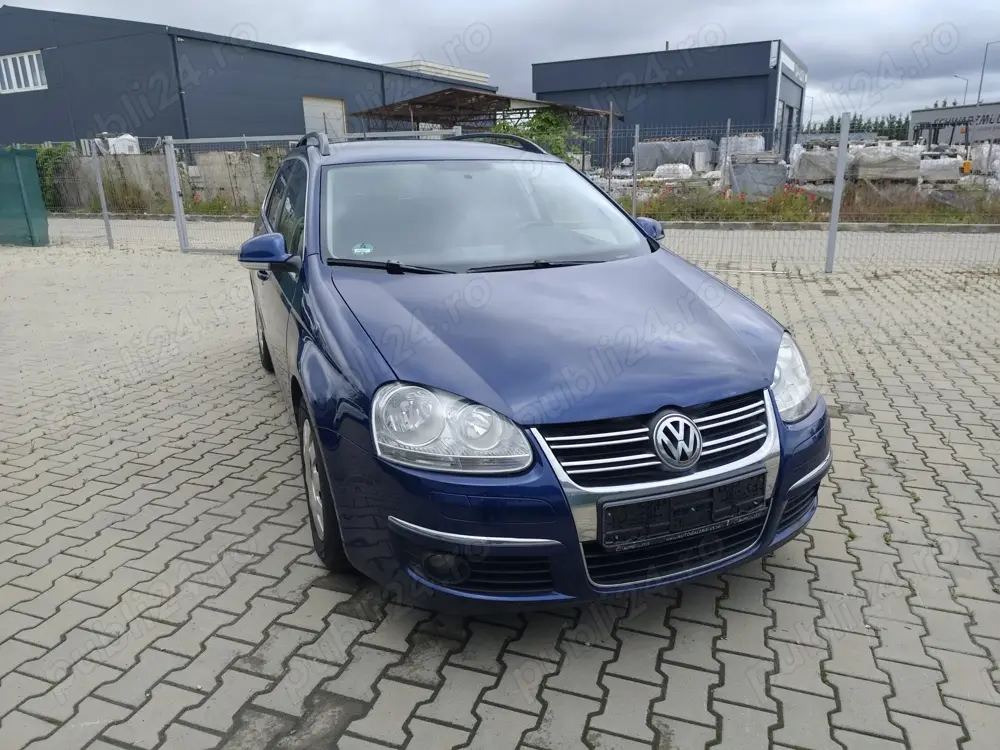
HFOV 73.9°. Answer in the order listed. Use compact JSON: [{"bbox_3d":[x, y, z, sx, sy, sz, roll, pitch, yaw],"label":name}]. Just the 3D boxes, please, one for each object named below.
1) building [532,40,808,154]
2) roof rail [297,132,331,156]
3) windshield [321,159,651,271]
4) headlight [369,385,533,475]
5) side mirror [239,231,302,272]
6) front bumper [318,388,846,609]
[{"bbox_3d":[9.778,-14.015,38.218,12.211,6.700,10.460,7,19,26],"label":"building"},{"bbox_3d":[-1.181,-1.320,3.893,0.070,0.110,2.050,-7,18,-21],"label":"roof rail"},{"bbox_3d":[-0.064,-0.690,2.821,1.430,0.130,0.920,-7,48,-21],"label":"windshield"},{"bbox_3d":[-0.140,0.126,1.705,0.380,0.220,0.360,-7,18,-21],"label":"headlight"},{"bbox_3d":[-0.914,-0.483,2.643,0.235,0.150,0.150,-7,18,-21],"label":"side mirror"},{"bbox_3d":[0.393,0.296,1.988,1.760,0.530,0.600,-7,18,-21],"label":"front bumper"}]

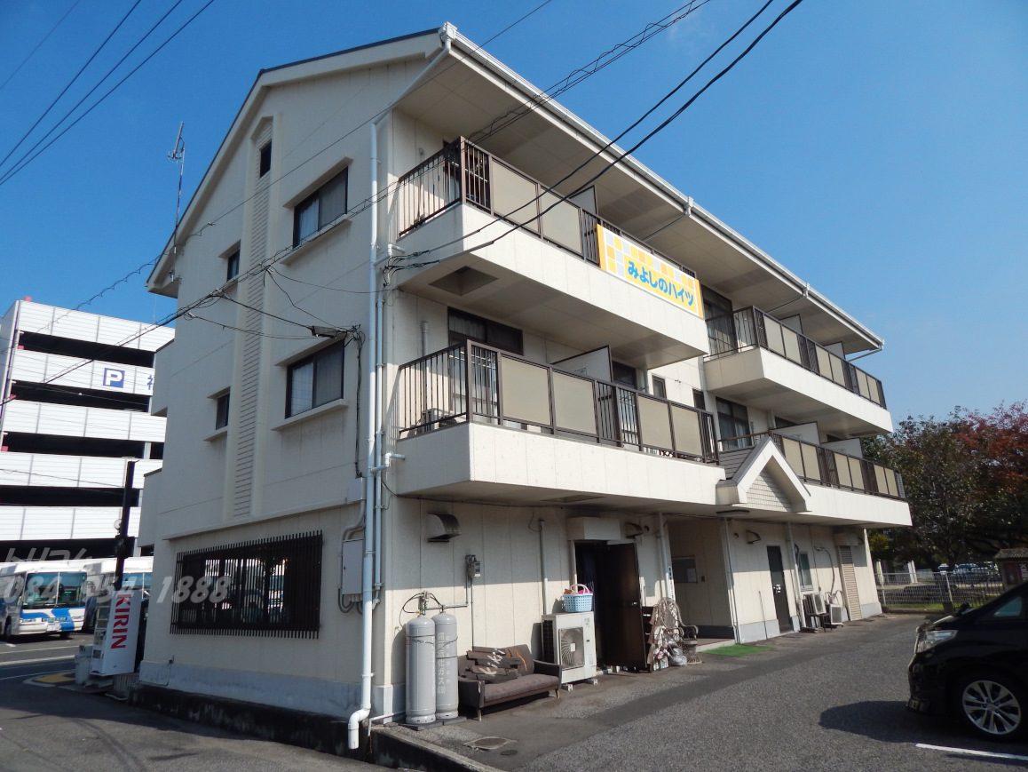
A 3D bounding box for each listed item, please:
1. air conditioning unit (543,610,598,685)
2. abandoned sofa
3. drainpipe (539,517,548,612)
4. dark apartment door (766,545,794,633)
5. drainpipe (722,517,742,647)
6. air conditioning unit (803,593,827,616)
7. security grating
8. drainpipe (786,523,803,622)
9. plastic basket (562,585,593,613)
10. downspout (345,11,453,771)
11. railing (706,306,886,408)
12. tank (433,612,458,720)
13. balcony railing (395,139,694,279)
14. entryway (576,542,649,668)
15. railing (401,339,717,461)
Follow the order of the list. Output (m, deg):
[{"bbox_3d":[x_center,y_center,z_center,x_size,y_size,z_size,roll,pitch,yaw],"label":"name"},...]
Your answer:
[{"bbox_3d":[0.883,4.113,10.801,0.310,0.980,0.930,-17,-21,41],"label":"air conditioning unit"},{"bbox_3d":[-0.171,3.985,9.362,0.790,0.730,1.770,-15,-20,35],"label":"abandoned sofa"},{"bbox_3d":[0.485,3.358,10.916,0.100,2.470,0.100,-17,-21,41],"label":"drainpipe"},{"bbox_3d":[6.863,5.246,17.686,0.070,2.100,0.860,-17,-21,41],"label":"dark apartment door"},{"bbox_3d":[4.923,4.378,15.486,0.090,2.740,0.090,-17,-21,41],"label":"drainpipe"},{"bbox_3d":[7.876,5.696,17.850,0.270,0.520,0.680,-17,-21,41],"label":"air conditioning unit"},{"bbox_3d":[-4.625,3.401,11.463,5.186,1.480,0.110,-17,-21,41],"label":"security grating"},{"bbox_3d":[7.501,4.999,18.108,0.110,2.780,0.110,-17,-21,41],"label":"drainpipe"},{"bbox_3d":[1.041,3.490,11.215,0.300,0.440,0.440,-17,-21,41],"label":"plastic basket"},{"bbox_3d":[-1.408,-0.344,9.099,2.030,9.550,0.300,-17,-21,41],"label":"downspout"},{"bbox_3d":[8.609,-0.388,20.142,1.479,1.065,9.988,-17,-21,41],"label":"railing"},{"bbox_3d":[-0.916,3.619,8.926,0.362,1.275,0.362,-3,-16,-1],"label":"tank"},{"bbox_3d":[1.039,-2.267,12.323,1.496,1.090,6.709,-17,-21,41],"label":"balcony railing"},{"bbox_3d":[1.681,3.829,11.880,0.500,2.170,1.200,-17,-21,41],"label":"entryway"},{"bbox_3d":[1.117,0.665,11.433,1.533,1.070,6.550,-17,-21,41],"label":"railing"}]

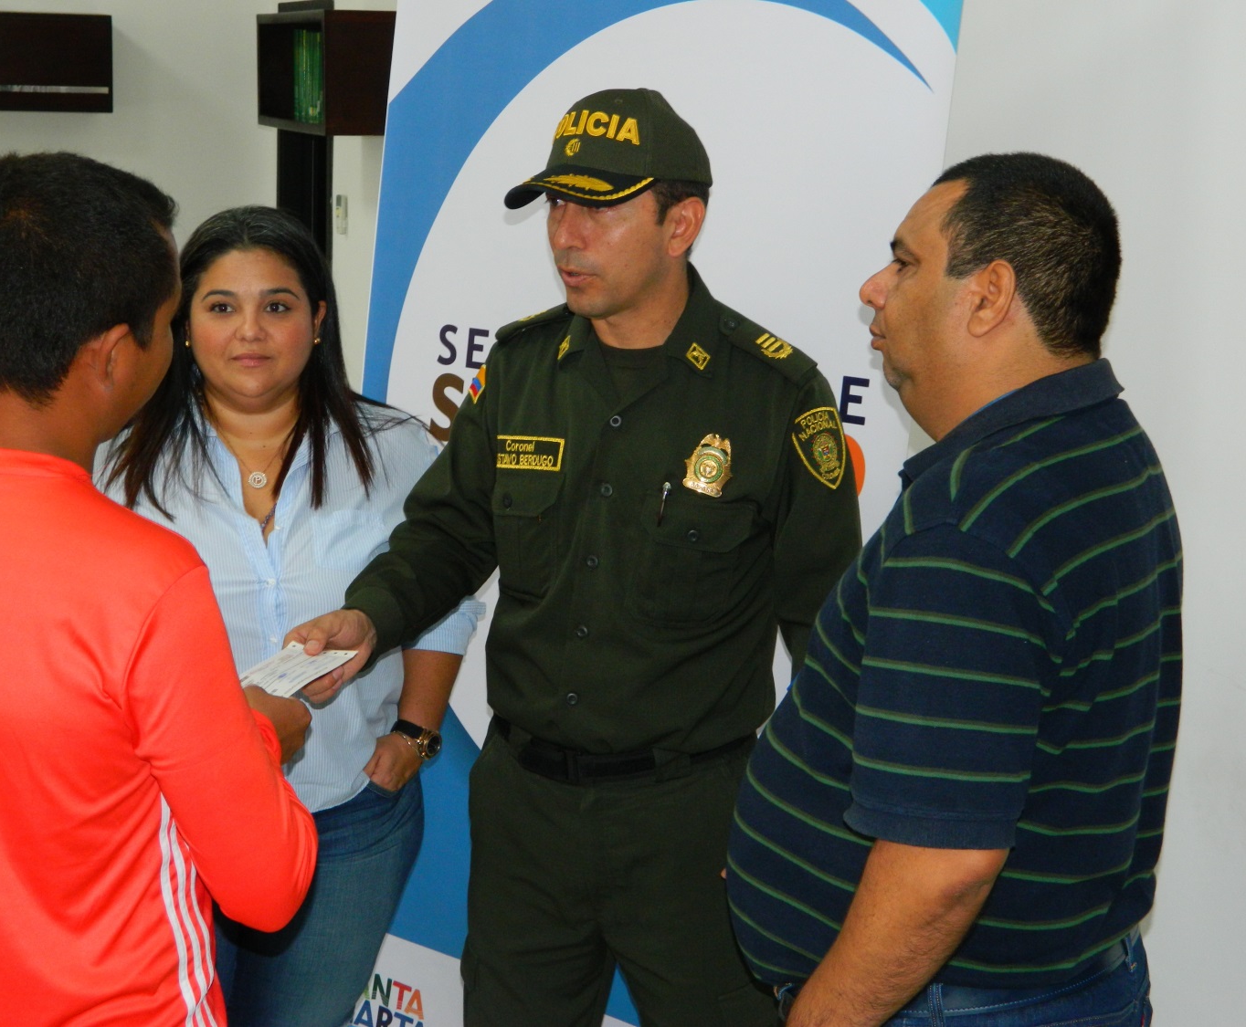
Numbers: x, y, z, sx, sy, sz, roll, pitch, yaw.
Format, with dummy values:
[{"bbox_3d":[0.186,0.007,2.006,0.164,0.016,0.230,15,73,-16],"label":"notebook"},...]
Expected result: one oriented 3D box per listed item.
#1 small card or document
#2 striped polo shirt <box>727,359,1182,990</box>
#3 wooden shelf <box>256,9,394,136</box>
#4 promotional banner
[{"bbox_3d":[-0.326,0.154,2.195,0.073,0.004,0.172,6,15,17],"label":"small card or document"},{"bbox_3d":[0.319,0.167,2.172,0.420,0.615,0.530,4,12,14],"label":"striped polo shirt"},{"bbox_3d":[-0.762,-1.171,5.987,0.250,0.303,0.902,-3,12,-19],"label":"wooden shelf"},{"bbox_3d":[-0.059,0.210,3.076,0.971,1.980,0.030,11,7,40],"label":"promotional banner"}]

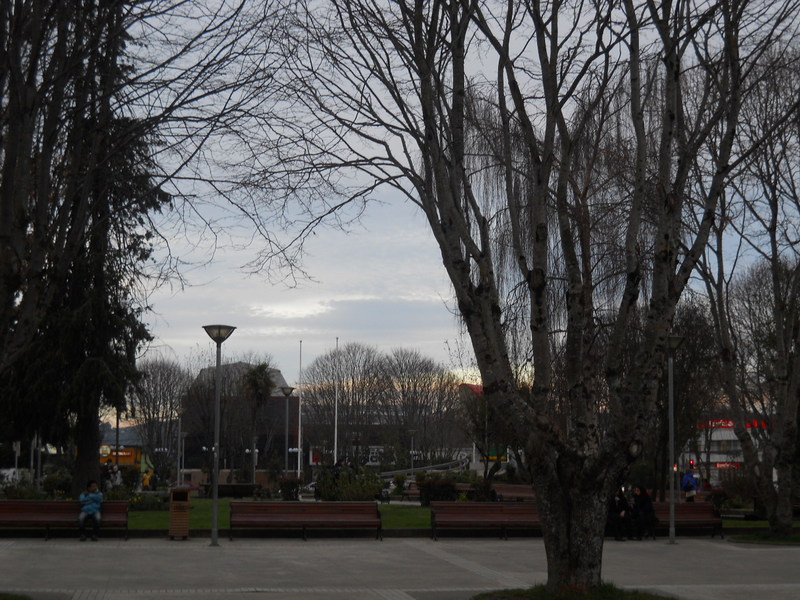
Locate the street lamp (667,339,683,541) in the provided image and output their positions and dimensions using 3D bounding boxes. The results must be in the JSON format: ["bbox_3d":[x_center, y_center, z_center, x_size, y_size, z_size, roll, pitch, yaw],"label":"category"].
[{"bbox_3d":[5.705,2.933,29.648,0.640,4.330,0.640,0,-7,0],"label":"street lamp"}]

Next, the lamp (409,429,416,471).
[{"bbox_3d":[0.939,11.998,107.279,0.640,4.150,0.640,1,-7,-8],"label":"lamp"}]

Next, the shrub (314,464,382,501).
[{"bbox_3d":[-2.076,7.476,57.090,2.750,1.550,2.200,0,-7,0],"label":"shrub"}]

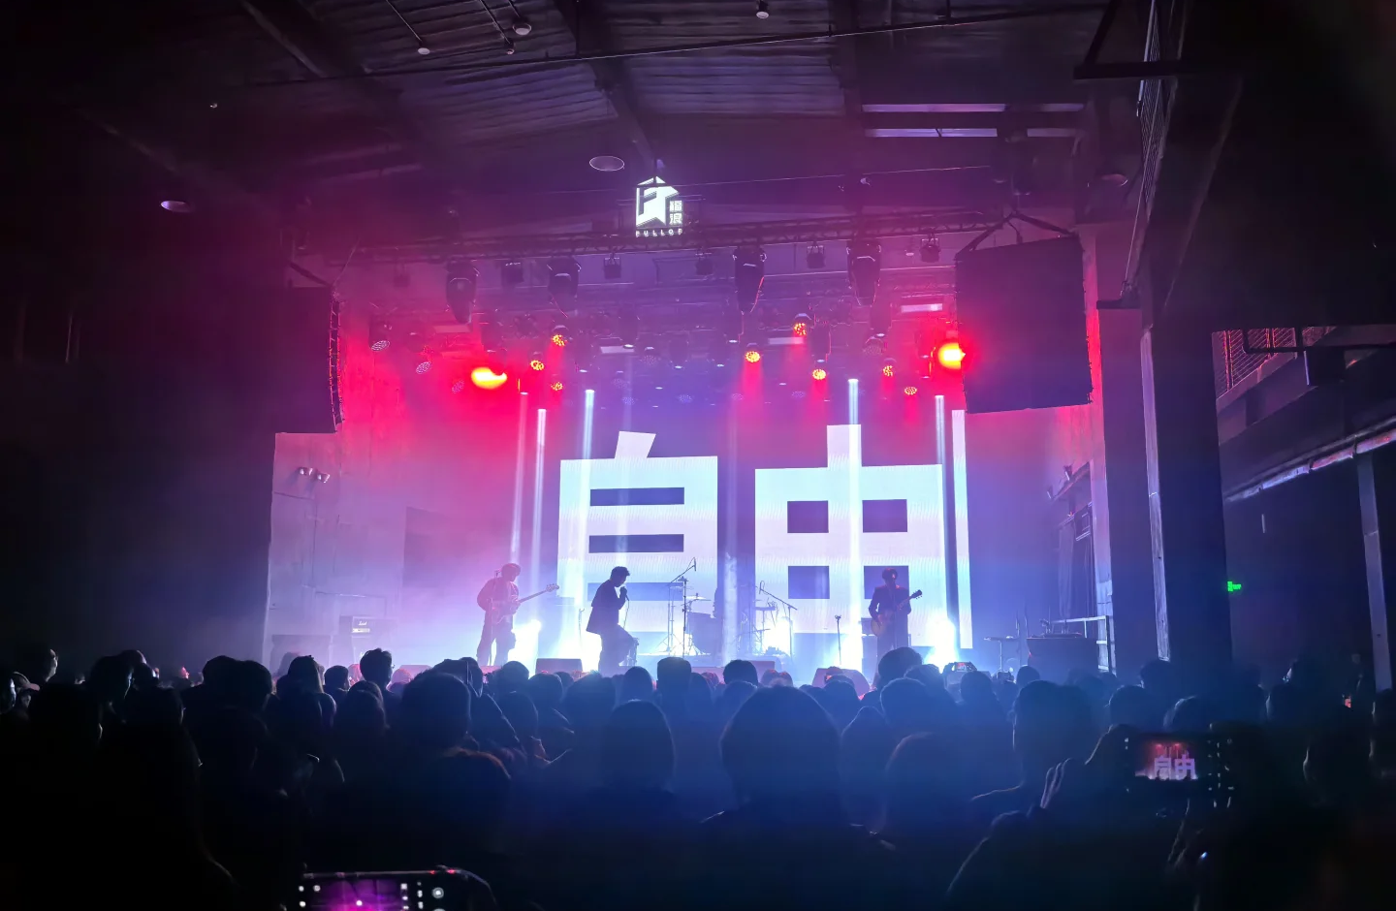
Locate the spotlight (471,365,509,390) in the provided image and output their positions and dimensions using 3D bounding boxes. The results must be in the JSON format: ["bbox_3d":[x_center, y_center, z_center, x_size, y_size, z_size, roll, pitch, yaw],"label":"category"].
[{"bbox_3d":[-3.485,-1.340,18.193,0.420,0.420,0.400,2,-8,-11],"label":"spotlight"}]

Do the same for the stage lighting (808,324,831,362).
[{"bbox_3d":[1.919,-1.778,17.252,0.333,0.536,0.283,-1,-8,10],"label":"stage lighting"}]

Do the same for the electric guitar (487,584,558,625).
[{"bbox_3d":[-2.341,1.980,14.700,1.110,0.330,0.080,-21,-4,-31],"label":"electric guitar"}]

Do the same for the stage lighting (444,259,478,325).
[{"bbox_3d":[-3.177,-2.200,14.663,0.350,0.780,0.310,-1,-8,10],"label":"stage lighting"}]

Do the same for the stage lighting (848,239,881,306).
[{"bbox_3d":[2.100,-2.293,13.697,0.395,0.753,0.336,-1,-8,10],"label":"stage lighting"}]

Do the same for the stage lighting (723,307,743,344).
[{"bbox_3d":[0.524,-1.917,16.093,0.280,0.480,0.250,-1,-8,10],"label":"stage lighting"}]

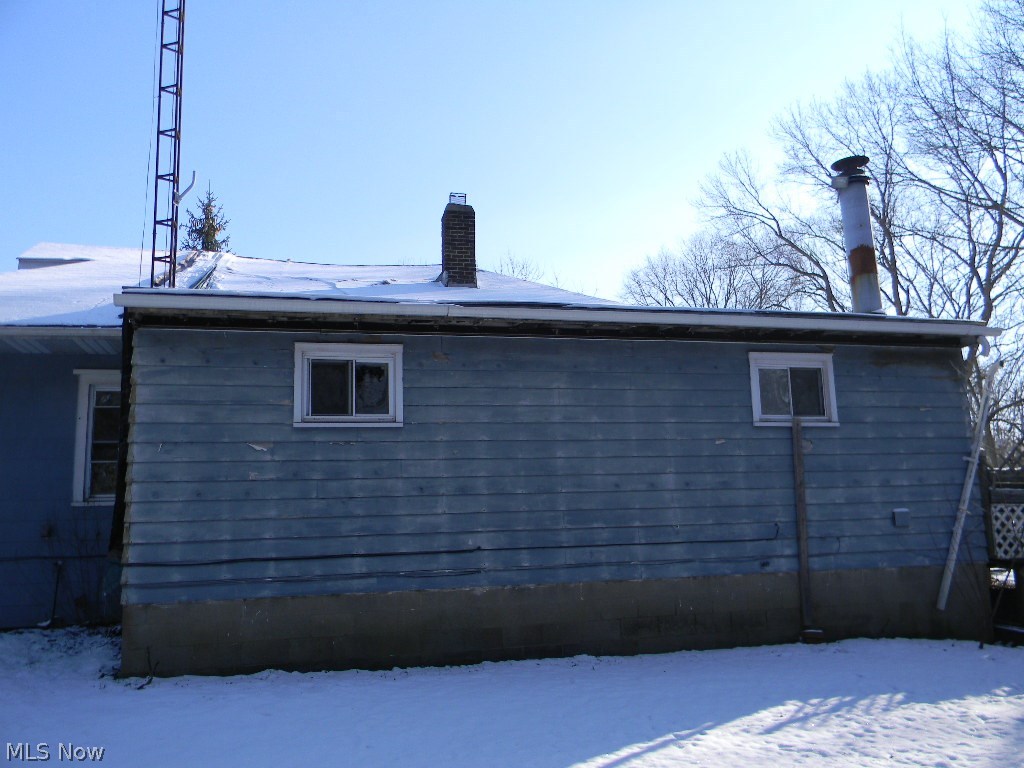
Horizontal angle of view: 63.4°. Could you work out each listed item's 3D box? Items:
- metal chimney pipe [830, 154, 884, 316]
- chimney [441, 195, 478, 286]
[{"bbox_3d":[4.331,-1.841,10.326,0.436,1.996,0.436,-2,-8,-14],"label":"metal chimney pipe"},{"bbox_3d":[-0.908,-2.361,13.700,0.520,1.647,0.390,1,-8,-14],"label":"chimney"}]

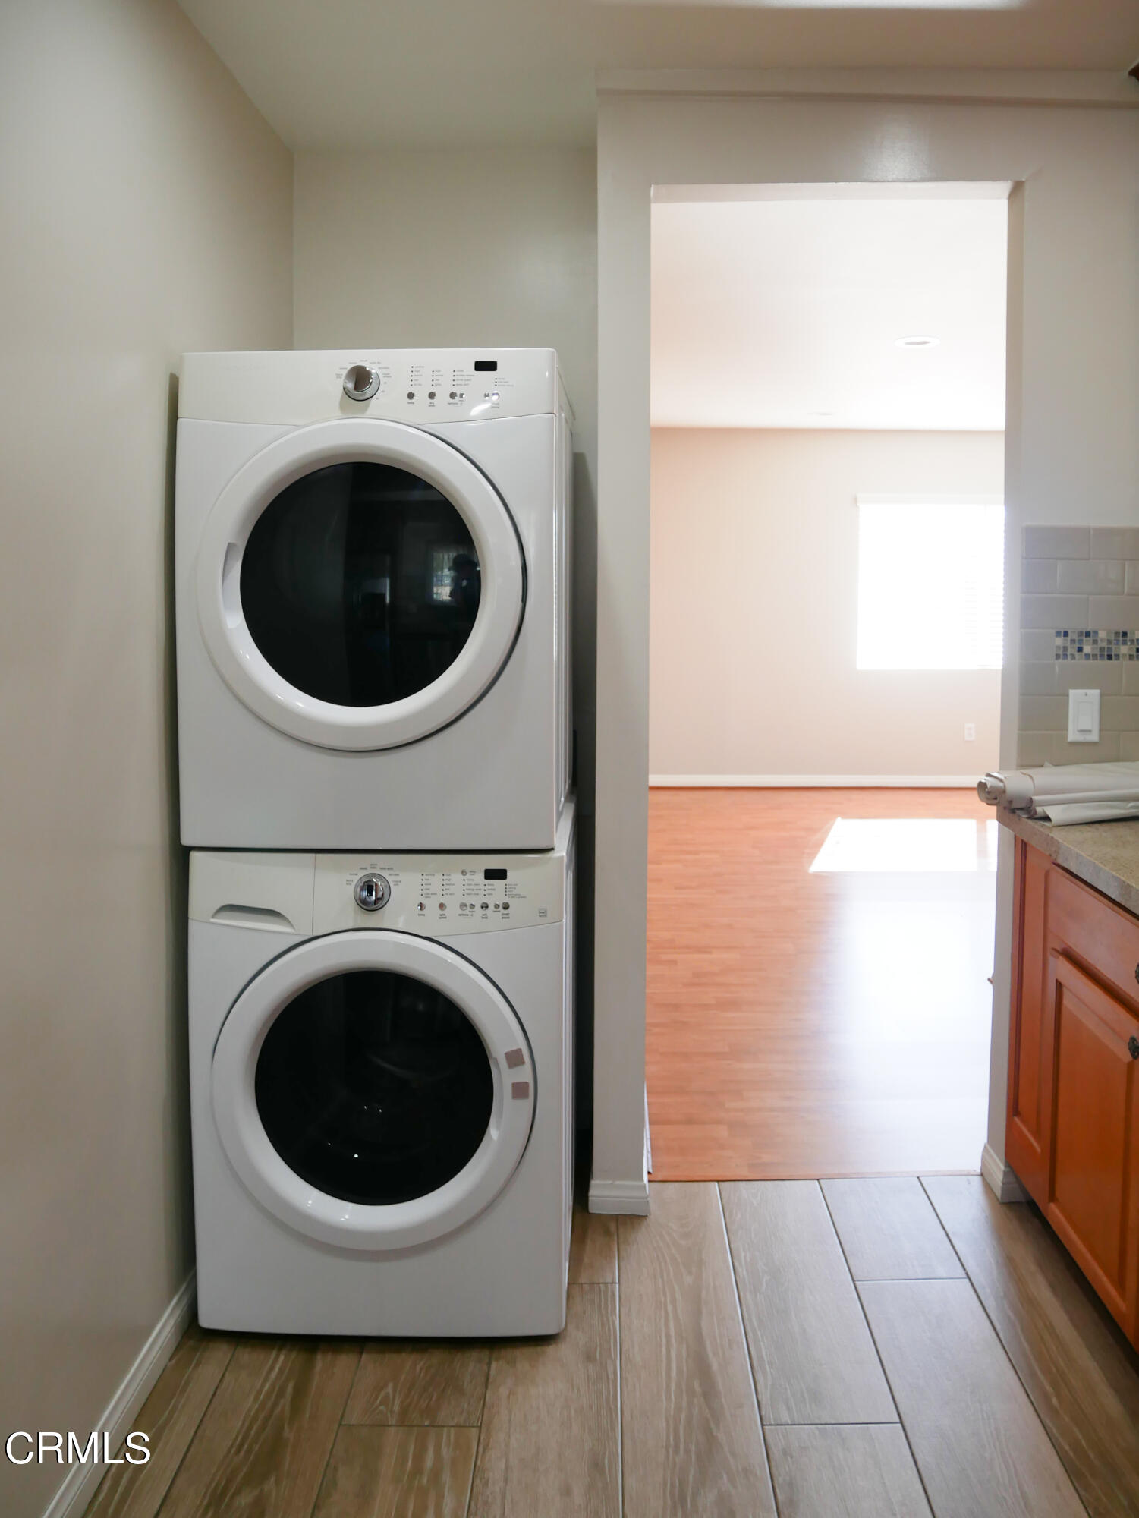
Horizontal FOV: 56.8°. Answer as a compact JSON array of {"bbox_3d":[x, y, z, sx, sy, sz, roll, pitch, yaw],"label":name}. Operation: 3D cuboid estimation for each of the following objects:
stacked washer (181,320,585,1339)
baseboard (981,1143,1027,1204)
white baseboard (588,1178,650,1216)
[{"bbox_3d":[-0.345,0.157,2.290,0.700,1.840,0.770,0,5,2],"label":"stacked washer"},{"bbox_3d":[1.022,0.972,2.480,0.055,0.078,0.120,0,5,2],"label":"baseboard"},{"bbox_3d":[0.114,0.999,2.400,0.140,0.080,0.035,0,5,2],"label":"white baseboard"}]

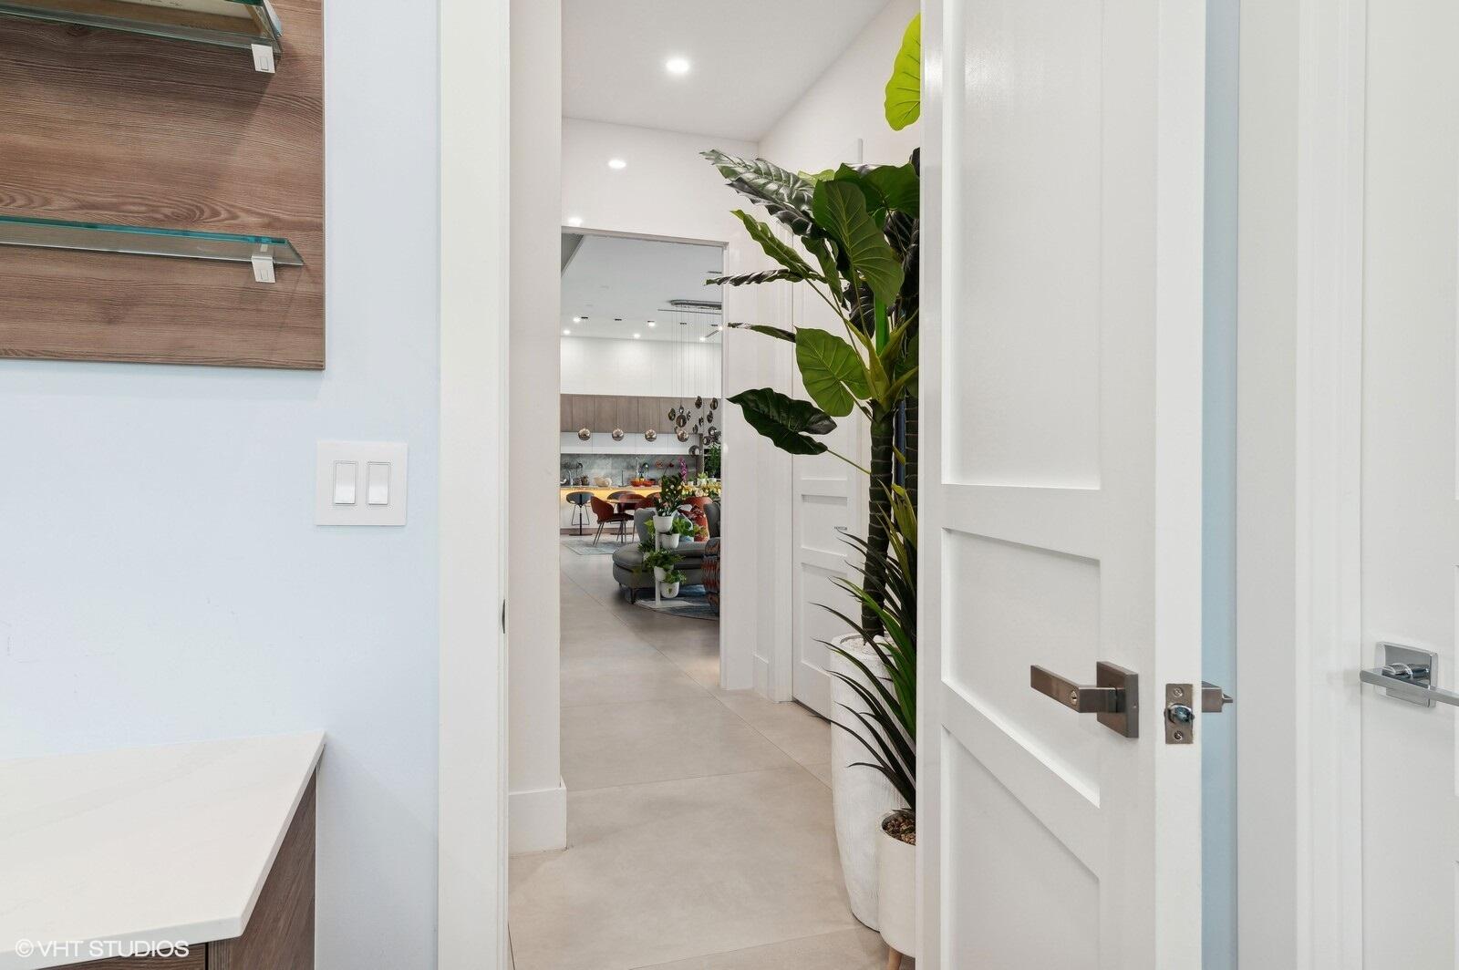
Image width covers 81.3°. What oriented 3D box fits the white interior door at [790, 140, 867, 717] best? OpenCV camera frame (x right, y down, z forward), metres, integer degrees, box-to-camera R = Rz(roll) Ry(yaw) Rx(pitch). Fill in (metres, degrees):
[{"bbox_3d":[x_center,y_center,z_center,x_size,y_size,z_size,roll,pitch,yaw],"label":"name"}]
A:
[{"bbox_3d":[0.495,-0.074,4.165,0.050,2.460,0.870,0,0,-18],"label":"white interior door"}]

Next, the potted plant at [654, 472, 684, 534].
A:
[{"bbox_3d":[-0.567,0.171,7.975,0.280,0.570,0.270,0,0,0],"label":"potted plant"}]

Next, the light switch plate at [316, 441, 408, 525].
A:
[{"bbox_3d":[-0.549,-0.002,1.270,0.124,0.125,0.008,0,0,-18],"label":"light switch plate"}]

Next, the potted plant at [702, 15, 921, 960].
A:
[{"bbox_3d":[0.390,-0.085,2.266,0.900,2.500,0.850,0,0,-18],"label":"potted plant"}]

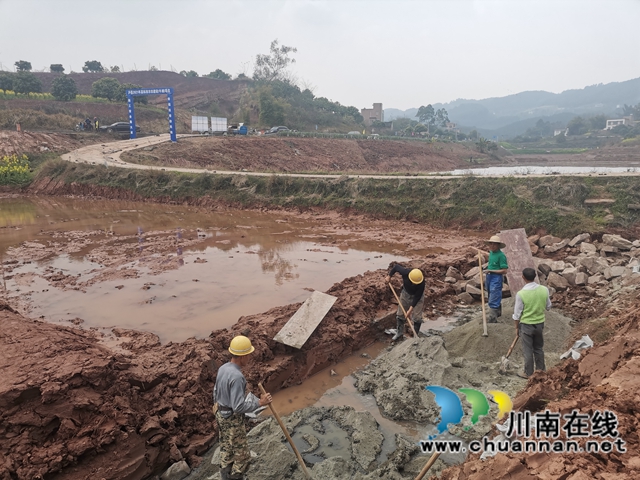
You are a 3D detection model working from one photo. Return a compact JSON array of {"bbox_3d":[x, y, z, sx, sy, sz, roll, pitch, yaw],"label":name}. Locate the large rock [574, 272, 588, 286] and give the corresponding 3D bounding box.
[{"bbox_3d":[5.941,0.882,10.900,0.280,0.250,0.270,7,15,29],"label":"large rock"}]

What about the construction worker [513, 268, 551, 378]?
[{"bbox_3d":[3.068,1.218,6.974,0.530,1.660,0.380,1,11,4],"label":"construction worker"}]

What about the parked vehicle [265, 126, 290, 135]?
[{"bbox_3d":[-6.734,-17.703,78.000,1.820,1.500,4.600,8,13,36],"label":"parked vehicle"}]

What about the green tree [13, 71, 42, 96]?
[{"bbox_3d":[-47.462,-25.232,78.000,4.400,4.400,4.300,-6,12,-30],"label":"green tree"}]

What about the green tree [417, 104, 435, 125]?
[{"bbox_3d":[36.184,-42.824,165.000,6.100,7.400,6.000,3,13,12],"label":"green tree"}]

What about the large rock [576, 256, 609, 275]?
[{"bbox_3d":[6.519,0.602,11.500,0.680,0.340,0.480,8,15,30],"label":"large rock"}]

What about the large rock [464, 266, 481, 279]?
[{"bbox_3d":[3.163,0.684,10.000,0.347,0.207,0.277,4,14,18],"label":"large rock"}]

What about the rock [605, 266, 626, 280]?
[{"bbox_3d":[6.628,0.749,10.800,0.420,0.250,0.340,8,16,32],"label":"rock"}]

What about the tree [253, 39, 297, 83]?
[{"bbox_3d":[-10.148,-40.083,108.000,9.800,9.800,9.000,-1,13,-5],"label":"tree"}]

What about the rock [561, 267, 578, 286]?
[{"bbox_3d":[5.813,0.850,11.200,0.420,0.420,0.420,5,12,25],"label":"rock"}]

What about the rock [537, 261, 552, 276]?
[{"bbox_3d":[5.430,0.712,11.600,0.360,0.320,0.350,5,12,25],"label":"rock"}]

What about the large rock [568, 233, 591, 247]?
[{"bbox_3d":[7.936,-0.006,14.700,0.660,0.380,0.420,5,12,25],"label":"large rock"}]

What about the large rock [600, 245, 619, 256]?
[{"bbox_3d":[7.347,0.270,12.200,0.420,0.240,0.330,8,15,31],"label":"large rock"}]

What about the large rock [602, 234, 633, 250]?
[{"bbox_3d":[7.550,0.058,12.200,0.661,0.297,0.462,8,15,32],"label":"large rock"}]

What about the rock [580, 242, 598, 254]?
[{"bbox_3d":[7.045,0.220,12.600,0.390,0.250,0.320,8,15,29],"label":"rock"}]

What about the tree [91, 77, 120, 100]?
[{"bbox_3d":[-31.966,-22.498,72.000,3.800,3.600,3.800,-6,14,-22],"label":"tree"}]

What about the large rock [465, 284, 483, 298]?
[{"bbox_3d":[3.364,1.125,10.500,0.440,0.320,0.400,5,12,25],"label":"large rock"}]

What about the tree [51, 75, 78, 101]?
[{"bbox_3d":[-38.173,-22.675,72.000,3.800,3.900,3.800,-7,15,-26],"label":"tree"}]

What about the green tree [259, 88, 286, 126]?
[{"bbox_3d":[-8.862,-24.684,90.000,5.200,7.100,5.000,-1,13,-5],"label":"green tree"}]

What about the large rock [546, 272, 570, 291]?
[{"bbox_3d":[4.773,0.855,9.600,0.405,0.345,0.324,7,15,27],"label":"large rock"}]

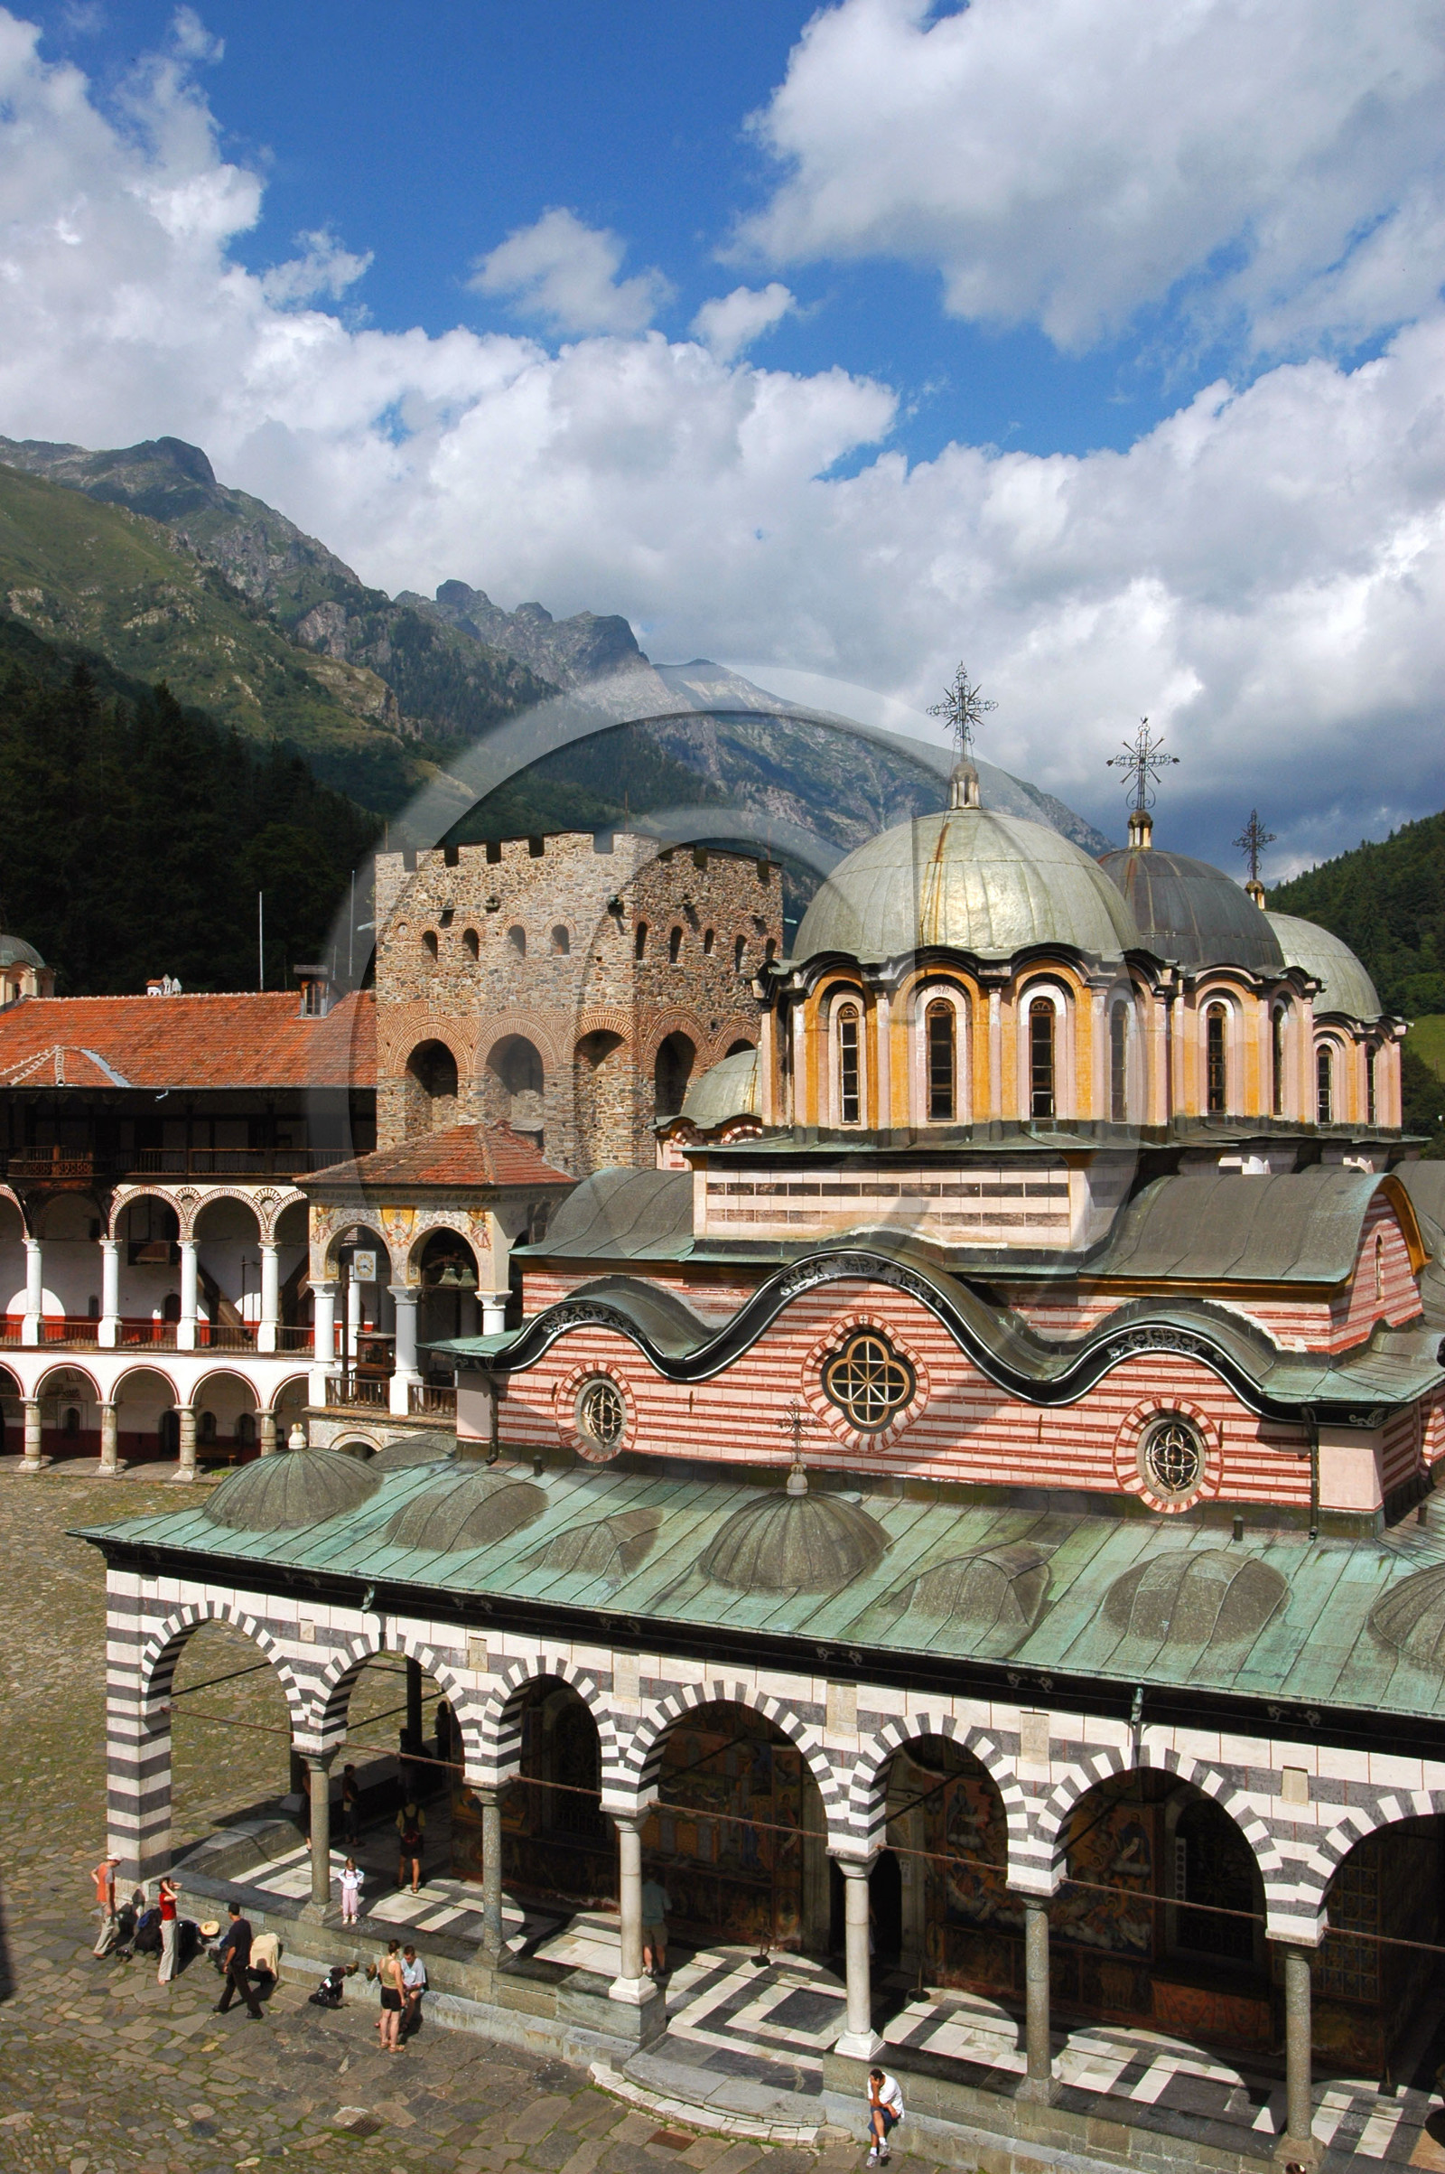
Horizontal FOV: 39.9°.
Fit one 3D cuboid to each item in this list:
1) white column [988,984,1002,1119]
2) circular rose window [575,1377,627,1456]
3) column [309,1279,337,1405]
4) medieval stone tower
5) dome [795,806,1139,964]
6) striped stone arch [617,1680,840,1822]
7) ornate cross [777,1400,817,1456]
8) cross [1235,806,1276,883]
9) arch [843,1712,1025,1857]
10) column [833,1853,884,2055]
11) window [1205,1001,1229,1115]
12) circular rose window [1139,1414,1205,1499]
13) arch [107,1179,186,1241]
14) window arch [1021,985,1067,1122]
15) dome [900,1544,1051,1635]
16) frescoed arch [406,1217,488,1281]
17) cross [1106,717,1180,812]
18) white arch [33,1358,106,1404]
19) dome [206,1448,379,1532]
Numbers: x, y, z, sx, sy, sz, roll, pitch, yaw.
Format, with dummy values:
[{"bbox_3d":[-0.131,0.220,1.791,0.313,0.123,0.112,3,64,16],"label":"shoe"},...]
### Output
[{"bbox_3d":[4.626,-0.574,33.776,0.250,2.230,0.230,0,-2,0],"label":"white column"},{"bbox_3d":[-2.123,5.986,36.081,1.380,1.410,0.250,-1,-2,30],"label":"circular rose window"},{"bbox_3d":[-11.641,7.447,58.000,0.600,3.562,0.600,-2,-2,32],"label":"column"},{"bbox_3d":[-4.592,3.971,66.861,10.043,23.030,9.396,-1,-2,30],"label":"medieval stone tower"},{"bbox_3d":[4.550,-3.672,37.203,6.400,3.150,6.400,-1,-1,0],"label":"dome"},{"bbox_3d":[0.203,9.527,29.143,3.600,1.827,0.580,-2,-2,30],"label":"striped stone arch"},{"bbox_3d":[1.159,5.315,30.978,0.680,0.880,0.080,-1,-2,30],"label":"ornate cross"},{"bbox_3d":[15.135,-6.857,56.600,0.150,2.168,1.731,1,-2,-30],"label":"cross"},{"bbox_3d":[3.187,9.807,28.493,2.830,1.850,0.630,-1,-2,30],"label":"arch"},{"bbox_3d":[1.932,12.202,28.039,0.500,2.644,0.500,-2,-2,30],"label":"column"},{"bbox_3d":[10.474,-0.610,42.311,0.580,2.414,0.250,0,-2,-14],"label":"window"},{"bbox_3d":[7.076,5.808,31.304,1.120,1.344,0.250,-1,-2,30],"label":"circular rose window"},{"bbox_3d":[-23.547,5.109,81.485,3.350,2.350,0.600,-1,-2,16],"label":"arch"},{"bbox_3d":[5.663,-0.598,35.036,0.916,2.464,0.300,0,-2,-15],"label":"window arch"},{"bbox_3d":[3.711,7.039,28.365,2.050,0.750,2.050,-2,-2,30],"label":"dome"},{"bbox_3d":[-8.165,4.937,60.048,3.074,2.009,0.660,-1,-2,30],"label":"frescoed arch"},{"bbox_3d":[10.120,-7.750,47.939,1.781,2.260,0.150,-1,-2,30],"label":"cross"},{"bbox_3d":[-26.513,12.044,81.281,3.600,1.750,0.650,-1,-2,25],"label":"white arch"},{"bbox_3d":[-7.995,7.435,37.298,3.240,1.320,3.240,0,-2,0],"label":"dome"}]

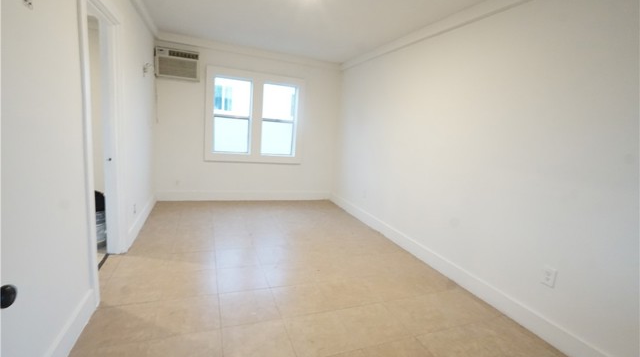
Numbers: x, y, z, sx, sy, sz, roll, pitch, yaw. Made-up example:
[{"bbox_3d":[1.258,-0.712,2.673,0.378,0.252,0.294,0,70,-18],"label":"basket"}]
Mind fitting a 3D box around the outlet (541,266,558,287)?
[{"bbox_3d":[1.598,0.685,1.990,0.012,0.122,0.077,1,11,-22],"label":"outlet"}]

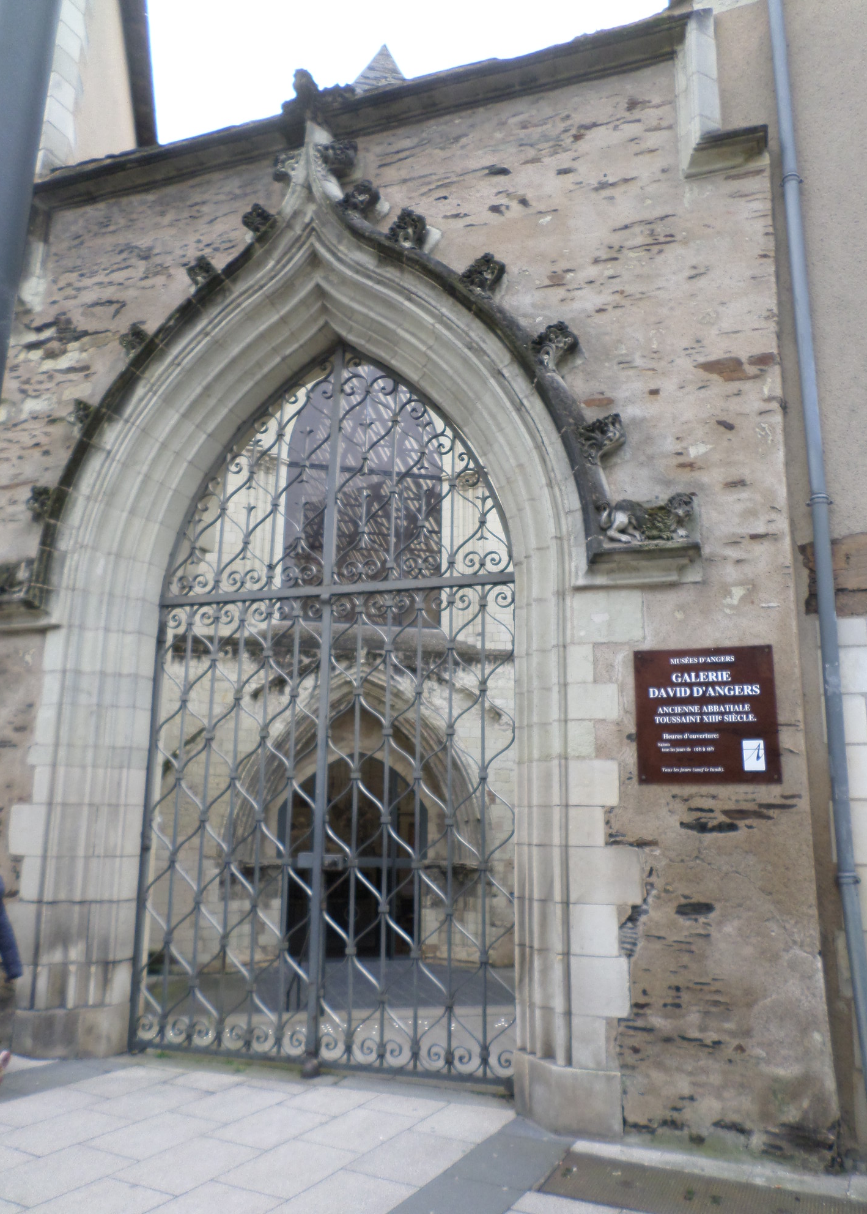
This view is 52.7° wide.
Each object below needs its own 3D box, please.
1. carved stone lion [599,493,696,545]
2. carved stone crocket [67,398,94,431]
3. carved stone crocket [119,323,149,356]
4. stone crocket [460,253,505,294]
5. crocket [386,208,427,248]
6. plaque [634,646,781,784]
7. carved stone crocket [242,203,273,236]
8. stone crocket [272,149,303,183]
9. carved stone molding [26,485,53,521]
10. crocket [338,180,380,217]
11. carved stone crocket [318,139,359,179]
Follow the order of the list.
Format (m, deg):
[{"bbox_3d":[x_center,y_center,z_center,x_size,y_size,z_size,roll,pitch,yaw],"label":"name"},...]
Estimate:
[{"bbox_3d":[1.129,-0.462,4.624,0.485,0.230,0.200,-3,-12,16],"label":"carved stone lion"},{"bbox_3d":[-2.393,-1.314,5.978,0.169,0.197,0.160,-3,-12,18],"label":"carved stone crocket"},{"bbox_3d":[-2.025,-1.821,5.962,0.197,0.197,0.169,-3,-12,18],"label":"carved stone crocket"},{"bbox_3d":[0.292,-1.977,5.201,0.244,0.207,0.179,-3,-12,18],"label":"stone crocket"},{"bbox_3d":[-0.168,-2.344,5.432,0.235,0.216,0.179,-3,-12,18],"label":"crocket"},{"bbox_3d":[1.374,0.549,4.430,0.675,0.680,0.025,-3,-12,18],"label":"plaque"},{"bbox_3d":[-1.169,-2.577,5.826,0.197,0.188,0.169,-3,-12,18],"label":"carved stone crocket"},{"bbox_3d":[-0.959,-2.901,5.763,0.200,0.190,0.180,-3,-12,16],"label":"stone crocket"},{"bbox_3d":[-2.656,-0.705,5.936,0.169,0.226,0.160,-3,-12,18],"label":"carved stone molding"},{"bbox_3d":[-0.469,-2.576,5.534,0.232,0.190,0.200,-3,-12,16],"label":"crocket"},{"bbox_3d":[-0.624,-2.912,5.704,0.244,0.216,0.188,-3,-12,18],"label":"carved stone crocket"}]

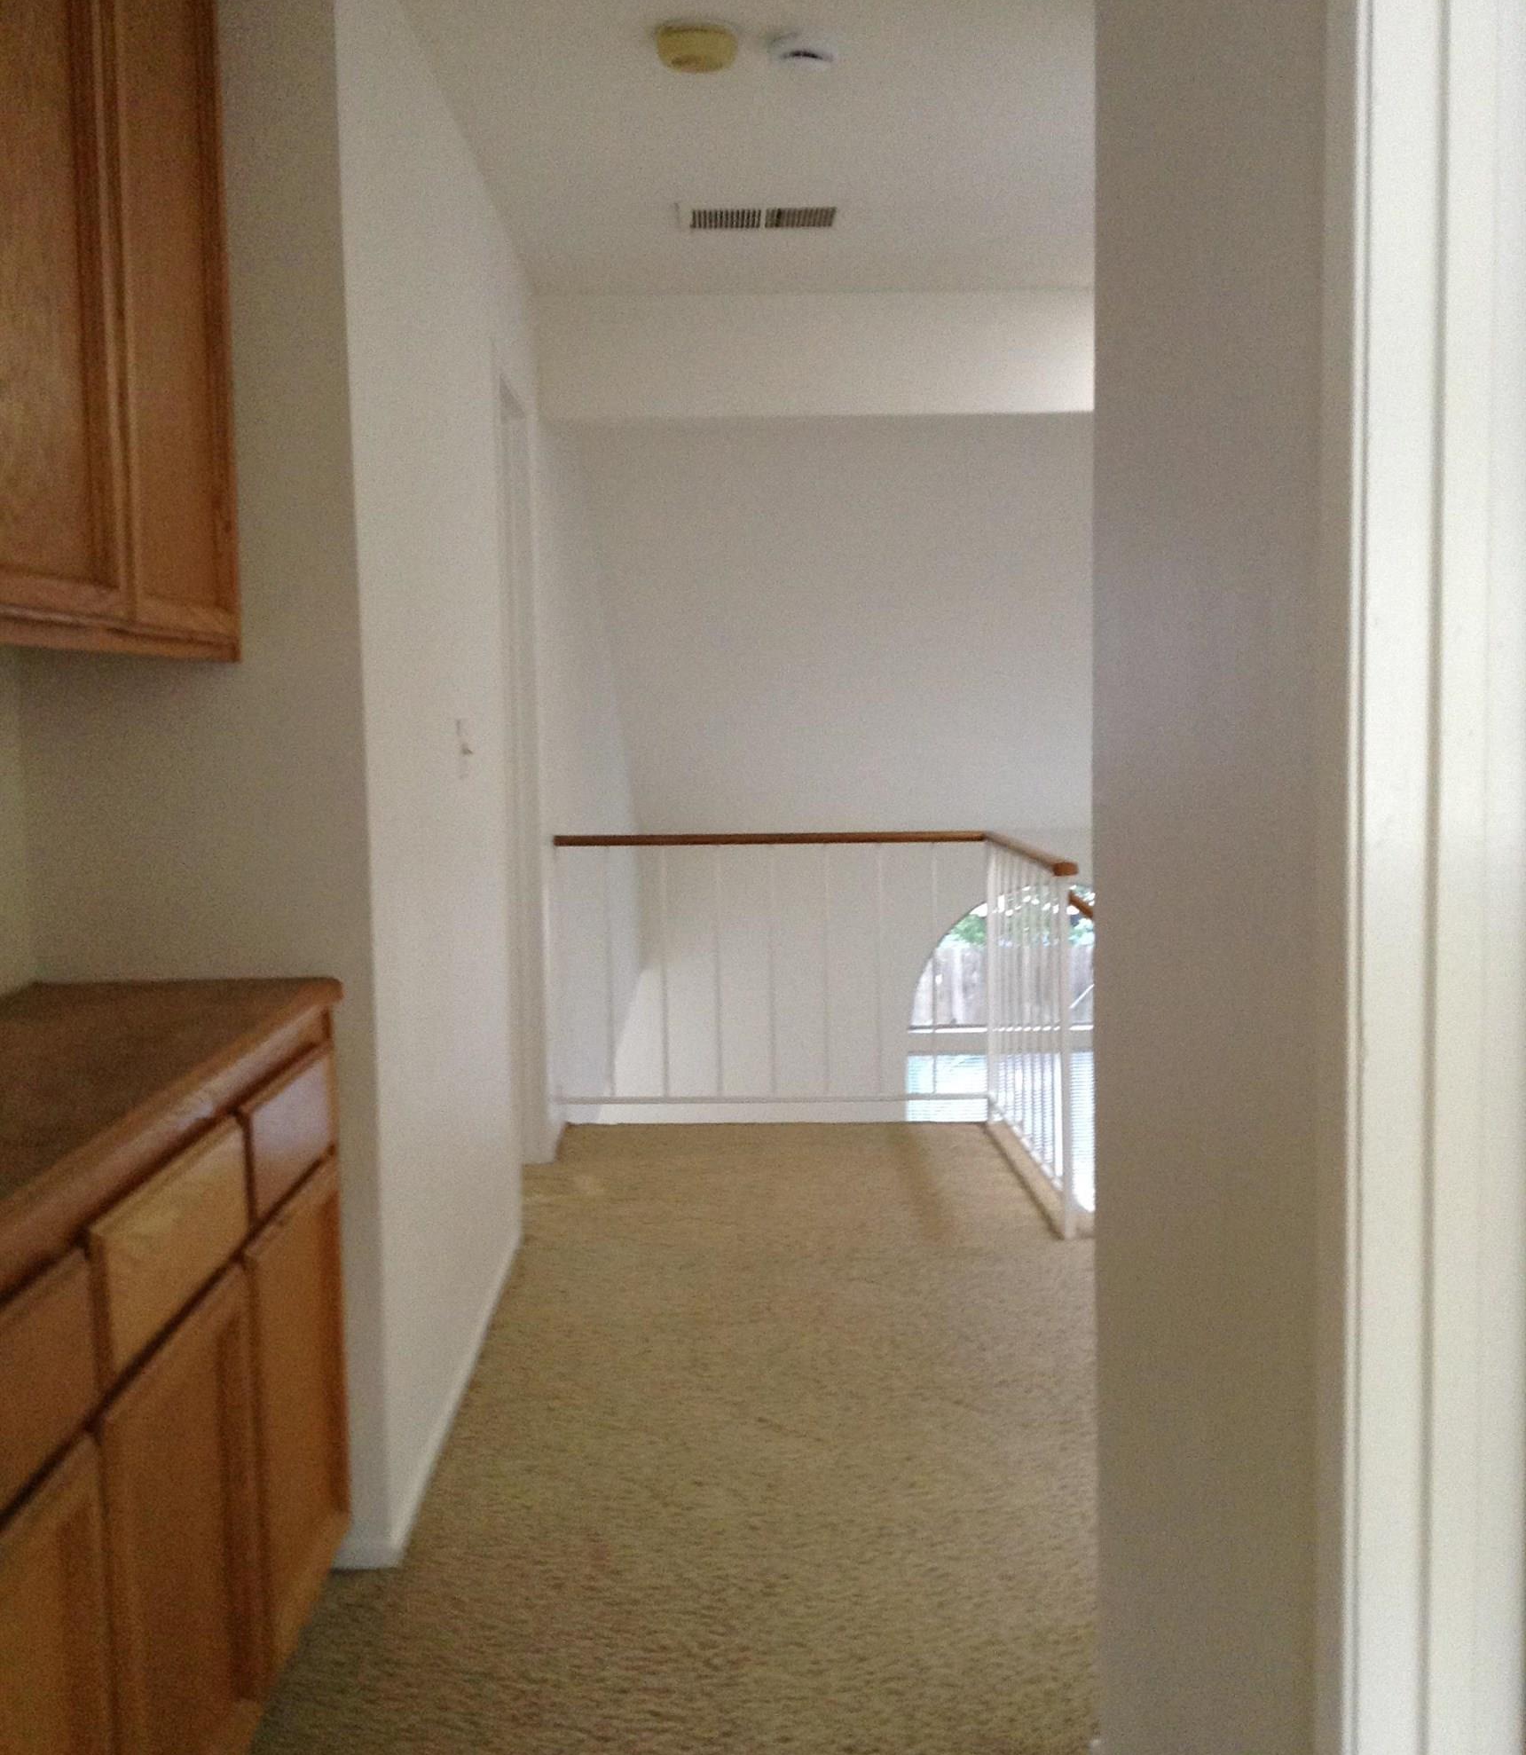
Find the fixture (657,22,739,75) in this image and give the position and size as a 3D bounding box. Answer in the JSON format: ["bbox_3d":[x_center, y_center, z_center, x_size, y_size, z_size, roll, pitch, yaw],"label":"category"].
[{"bbox_3d":[-0.114,-1.440,3.386,0.145,0.050,0.145,-1,5,-1],"label":"fixture"}]

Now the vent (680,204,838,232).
[{"bbox_3d":[-0.005,-1.580,4.689,0.390,0.020,0.250,-1,5,-1],"label":"vent"}]

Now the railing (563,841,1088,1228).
[{"bbox_3d":[0.072,0.368,5.220,1.360,0.900,1.350,-1,5,-1],"label":"railing"}]

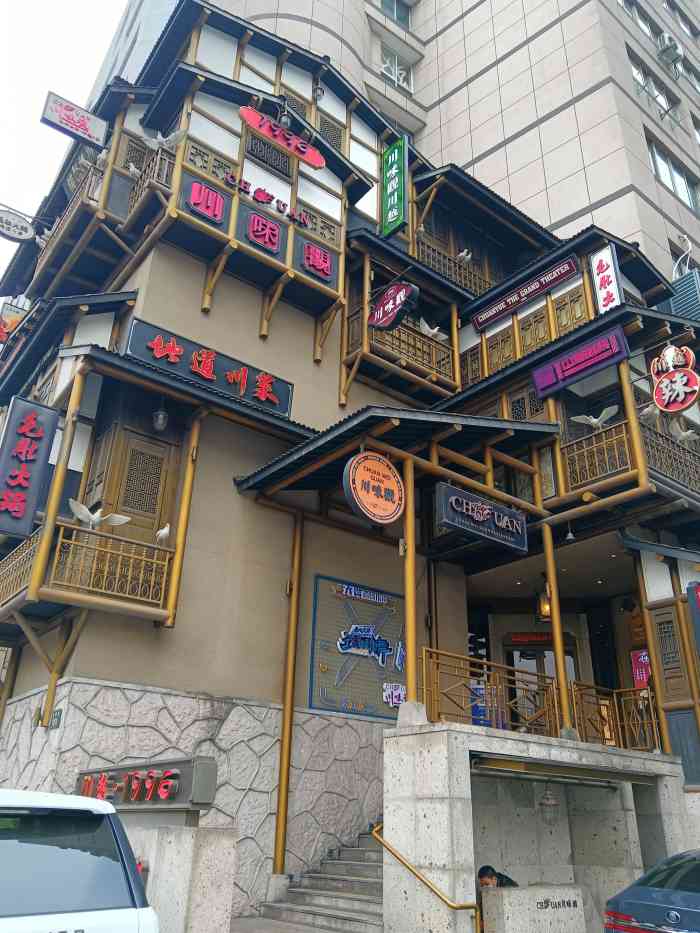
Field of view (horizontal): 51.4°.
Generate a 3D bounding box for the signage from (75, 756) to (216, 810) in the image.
[{"bbox_3d":[-2.168,3.246,7.372,0.224,0.428,2.805,20,-31,-33],"label":"signage"}]

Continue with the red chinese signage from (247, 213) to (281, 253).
[{"bbox_3d":[-1.562,-4.262,13.274,0.621,0.621,0.097,20,-32,-33],"label":"red chinese signage"}]

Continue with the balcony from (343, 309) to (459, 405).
[{"bbox_3d":[1.055,-2.103,14.266,2.460,1.220,0.720,20,-30,-35],"label":"balcony"}]

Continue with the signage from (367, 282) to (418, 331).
[{"bbox_3d":[0.792,-2.835,12.941,0.180,0.750,1.200,20,-30,-35],"label":"signage"}]

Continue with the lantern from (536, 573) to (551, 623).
[{"bbox_3d":[3.783,2.536,14.051,0.349,0.970,0.349,20,-32,-33],"label":"lantern"}]

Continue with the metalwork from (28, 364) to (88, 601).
[{"bbox_3d":[-4.168,0.105,10.481,0.160,3.750,0.160,20,-30,-34],"label":"metalwork"}]

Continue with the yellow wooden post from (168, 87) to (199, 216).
[{"bbox_3d":[-2.926,-5.594,12.729,0.155,3.104,0.155,20,-32,-33],"label":"yellow wooden post"}]

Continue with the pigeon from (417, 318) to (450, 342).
[{"bbox_3d":[1.797,-2.853,15.382,0.737,0.417,0.320,24,-34,-37],"label":"pigeon"}]

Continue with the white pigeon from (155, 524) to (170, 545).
[{"bbox_3d":[-2.729,0.976,10.608,0.242,0.340,0.136,-4,-27,11],"label":"white pigeon"}]

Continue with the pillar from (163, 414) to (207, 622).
[{"bbox_3d":[-2.352,0.646,10.470,0.133,3.264,0.133,20,-31,-34],"label":"pillar"}]

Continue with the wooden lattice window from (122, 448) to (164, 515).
[{"bbox_3d":[-3.003,0.218,10.584,0.540,0.920,0.050,20,-30,-35],"label":"wooden lattice window"}]

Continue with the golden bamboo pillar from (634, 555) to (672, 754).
[{"bbox_3d":[4.789,2.890,11.560,0.125,3.100,0.125,22,-33,-36],"label":"golden bamboo pillar"}]

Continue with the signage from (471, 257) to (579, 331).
[{"bbox_3d":[3.225,-3.259,13.759,0.100,0.350,2.360,-1,-17,-42],"label":"signage"}]

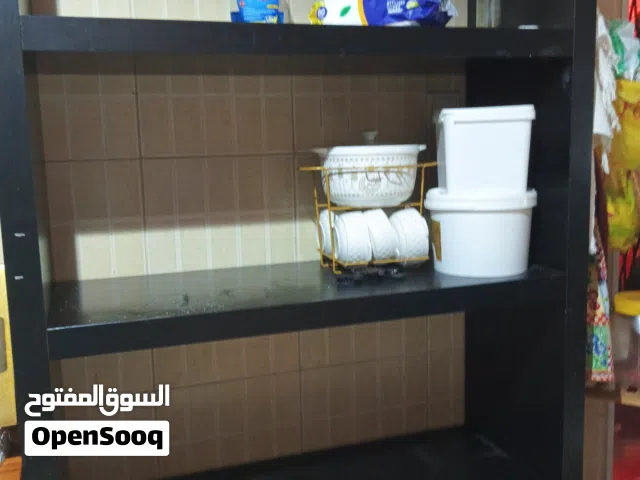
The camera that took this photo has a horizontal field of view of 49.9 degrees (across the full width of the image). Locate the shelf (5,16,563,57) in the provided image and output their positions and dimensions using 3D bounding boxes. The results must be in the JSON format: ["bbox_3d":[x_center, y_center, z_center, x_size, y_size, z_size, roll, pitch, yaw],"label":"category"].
[{"bbox_3d":[-0.035,-0.326,1.212,0.880,0.045,0.349,-4,9,-19],"label":"shelf"}]

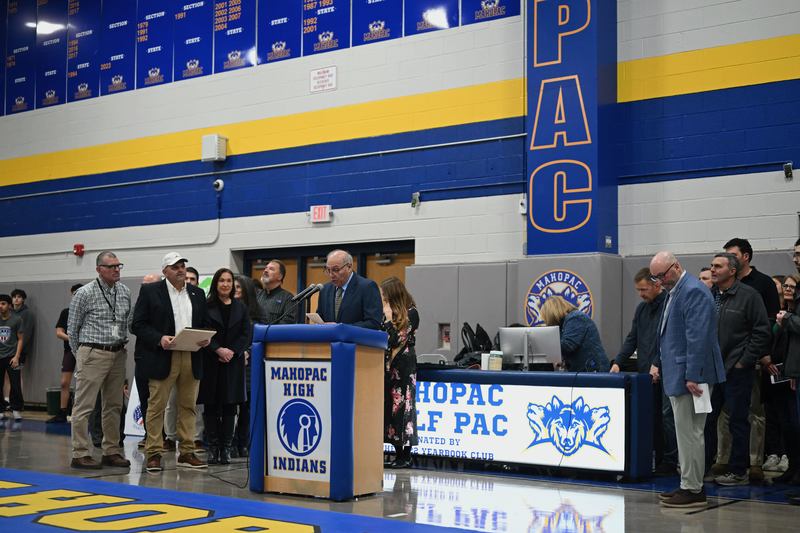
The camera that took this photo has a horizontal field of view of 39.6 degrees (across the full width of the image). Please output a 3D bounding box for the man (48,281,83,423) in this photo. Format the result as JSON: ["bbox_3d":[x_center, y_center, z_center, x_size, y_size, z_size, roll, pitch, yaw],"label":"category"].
[{"bbox_3d":[-4.327,1.141,14.601,0.550,1.790,0.380,-3,-4,43],"label":"man"}]

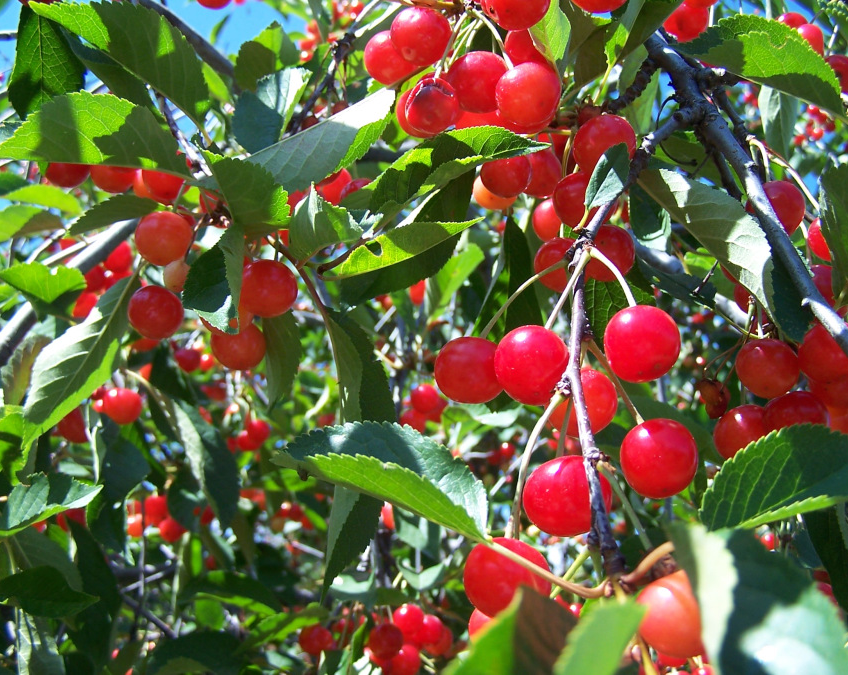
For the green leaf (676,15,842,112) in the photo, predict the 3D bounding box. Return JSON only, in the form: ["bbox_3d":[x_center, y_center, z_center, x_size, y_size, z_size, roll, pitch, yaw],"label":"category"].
[{"bbox_3d":[0.140,-0.116,0.410,0.078,0.031,0.025,21,-24,0],"label":"green leaf"}]

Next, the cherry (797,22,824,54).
[{"bbox_3d":[0.238,-0.182,0.607,0.020,0.020,0.020,0,-15,0],"label":"cherry"}]

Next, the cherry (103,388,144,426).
[{"bbox_3d":[-0.165,0.038,0.542,0.021,0.020,0.021,0,-20,0],"label":"cherry"}]

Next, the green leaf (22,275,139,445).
[{"bbox_3d":[-0.129,0.008,0.370,0.032,0.079,0.013,35,-18,3],"label":"green leaf"}]

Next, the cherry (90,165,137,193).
[{"bbox_3d":[-0.139,-0.075,0.442,0.021,0.021,0.021,0,-15,0],"label":"cherry"}]

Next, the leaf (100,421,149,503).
[{"bbox_3d":[-0.170,0.072,0.560,0.032,0.050,0.008,3,-27,-5],"label":"leaf"}]

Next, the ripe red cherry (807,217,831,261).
[{"bbox_3d":[0.180,-0.043,0.437,0.021,0.020,0.021,0,-18,0],"label":"ripe red cherry"}]

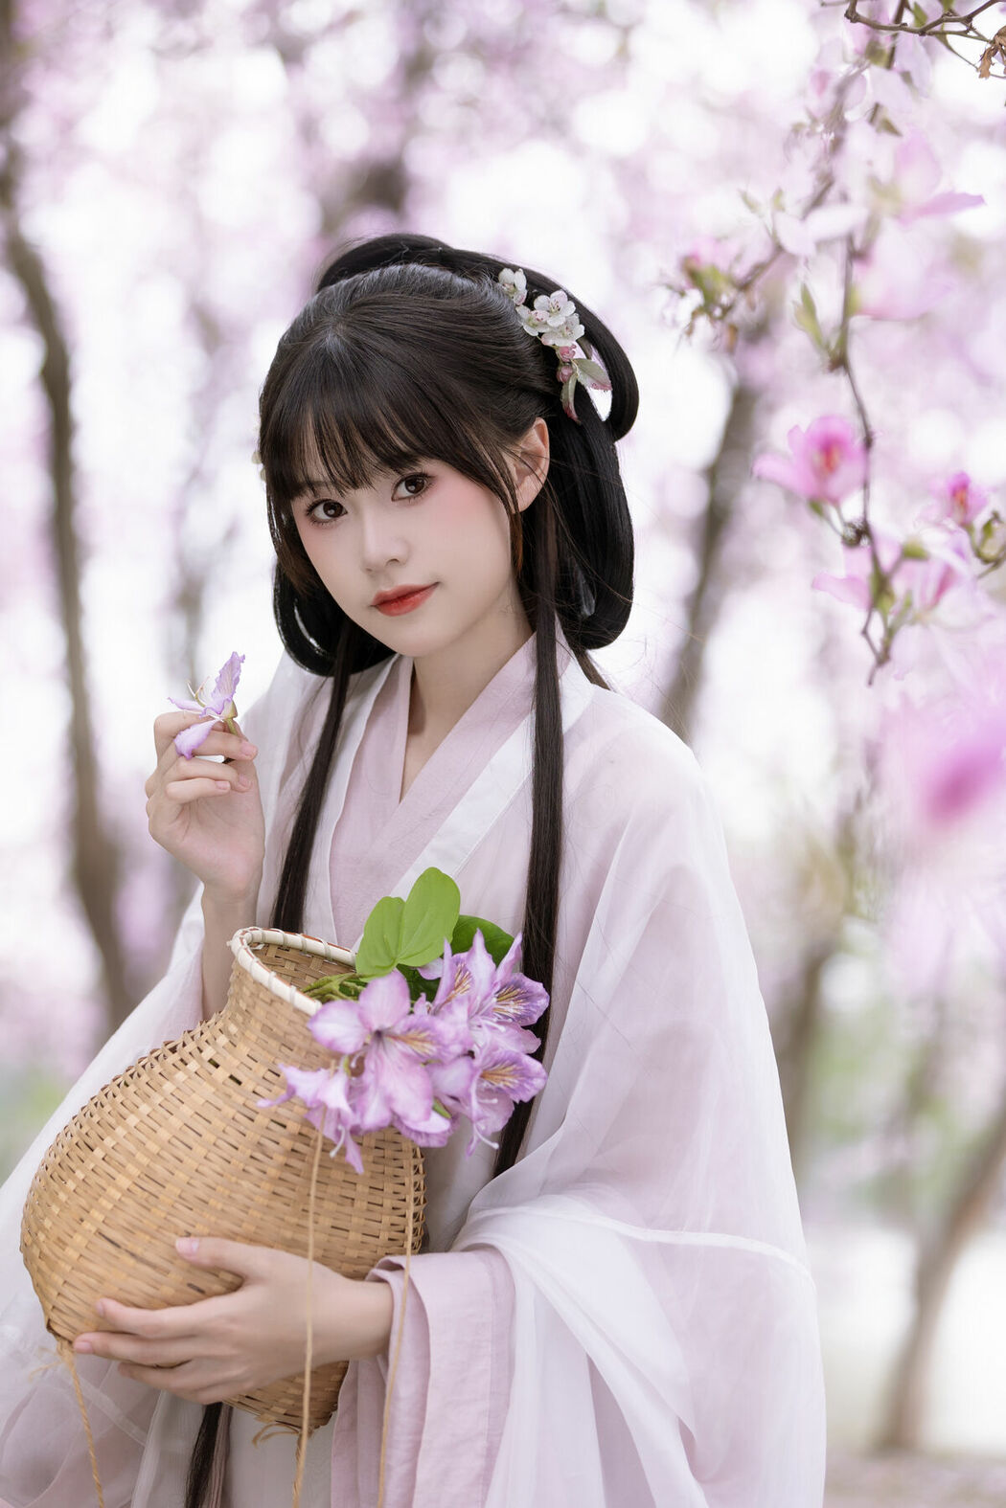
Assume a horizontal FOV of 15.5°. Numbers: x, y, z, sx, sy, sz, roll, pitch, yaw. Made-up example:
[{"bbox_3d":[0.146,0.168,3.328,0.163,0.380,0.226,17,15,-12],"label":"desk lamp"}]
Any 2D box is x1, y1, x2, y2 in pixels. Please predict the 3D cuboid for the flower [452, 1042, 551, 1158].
[{"bbox_3d":[-0.001,0.207,2.230,0.062,0.070,0.058,1,2,-34],"label":"flower"}]

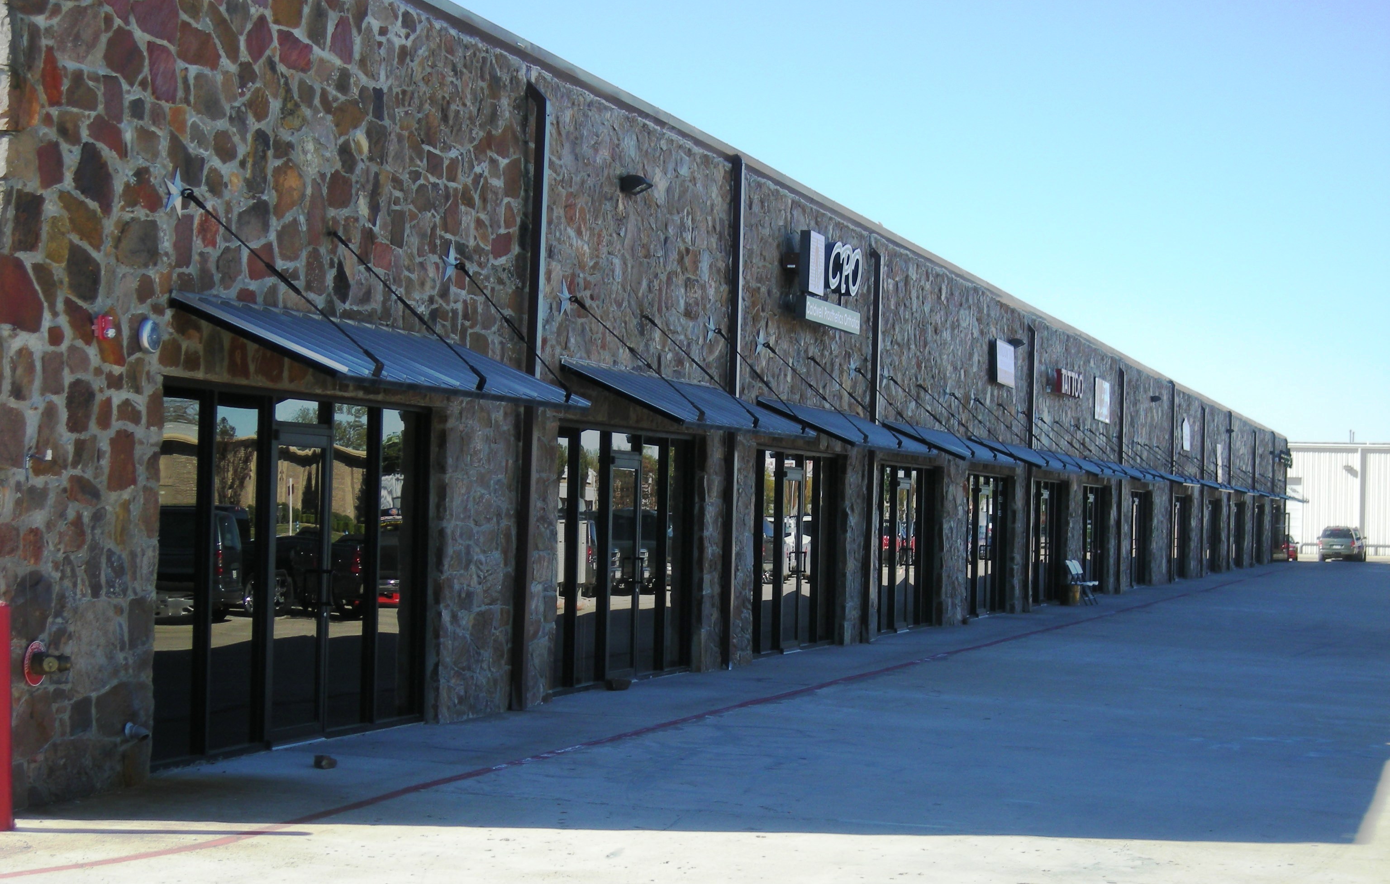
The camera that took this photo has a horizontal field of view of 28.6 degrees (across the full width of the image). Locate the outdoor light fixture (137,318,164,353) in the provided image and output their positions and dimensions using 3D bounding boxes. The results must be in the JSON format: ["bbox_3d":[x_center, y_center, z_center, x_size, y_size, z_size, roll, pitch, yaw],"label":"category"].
[{"bbox_3d":[-3.240,-0.627,16.151,0.110,0.210,0.210,1,-2,16],"label":"outdoor light fixture"}]

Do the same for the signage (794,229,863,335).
[{"bbox_3d":[1.595,-1.895,32.754,0.210,1.003,2.989,1,-2,16],"label":"signage"}]

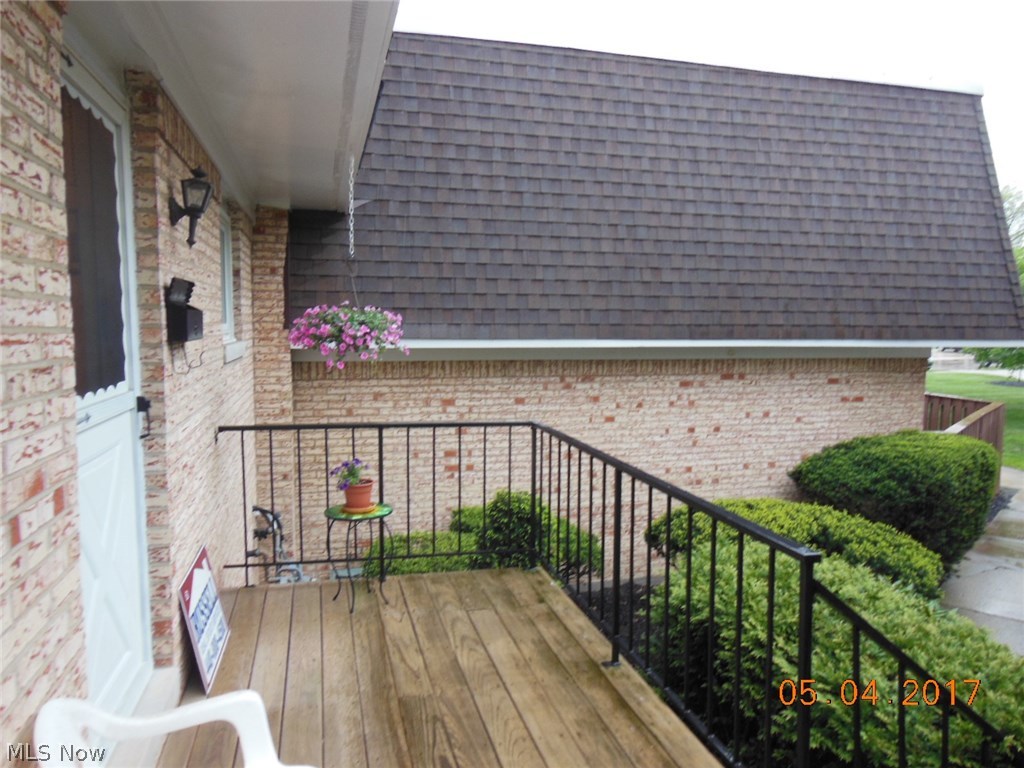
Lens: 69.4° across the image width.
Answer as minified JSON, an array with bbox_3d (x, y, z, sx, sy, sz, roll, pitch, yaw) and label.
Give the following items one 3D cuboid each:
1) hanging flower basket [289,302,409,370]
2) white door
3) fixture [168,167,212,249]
[{"bbox_3d":[-0.934,-0.271,4.223,0.660,0.390,0.640,-1,4,-15],"label":"hanging flower basket"},{"bbox_3d":[-1.243,0.080,2.200,0.060,2.010,0.920,-1,4,-15],"label":"white door"},{"bbox_3d":[-1.272,-0.707,2.957,0.155,0.315,0.125,-1,4,-15],"label":"fixture"}]

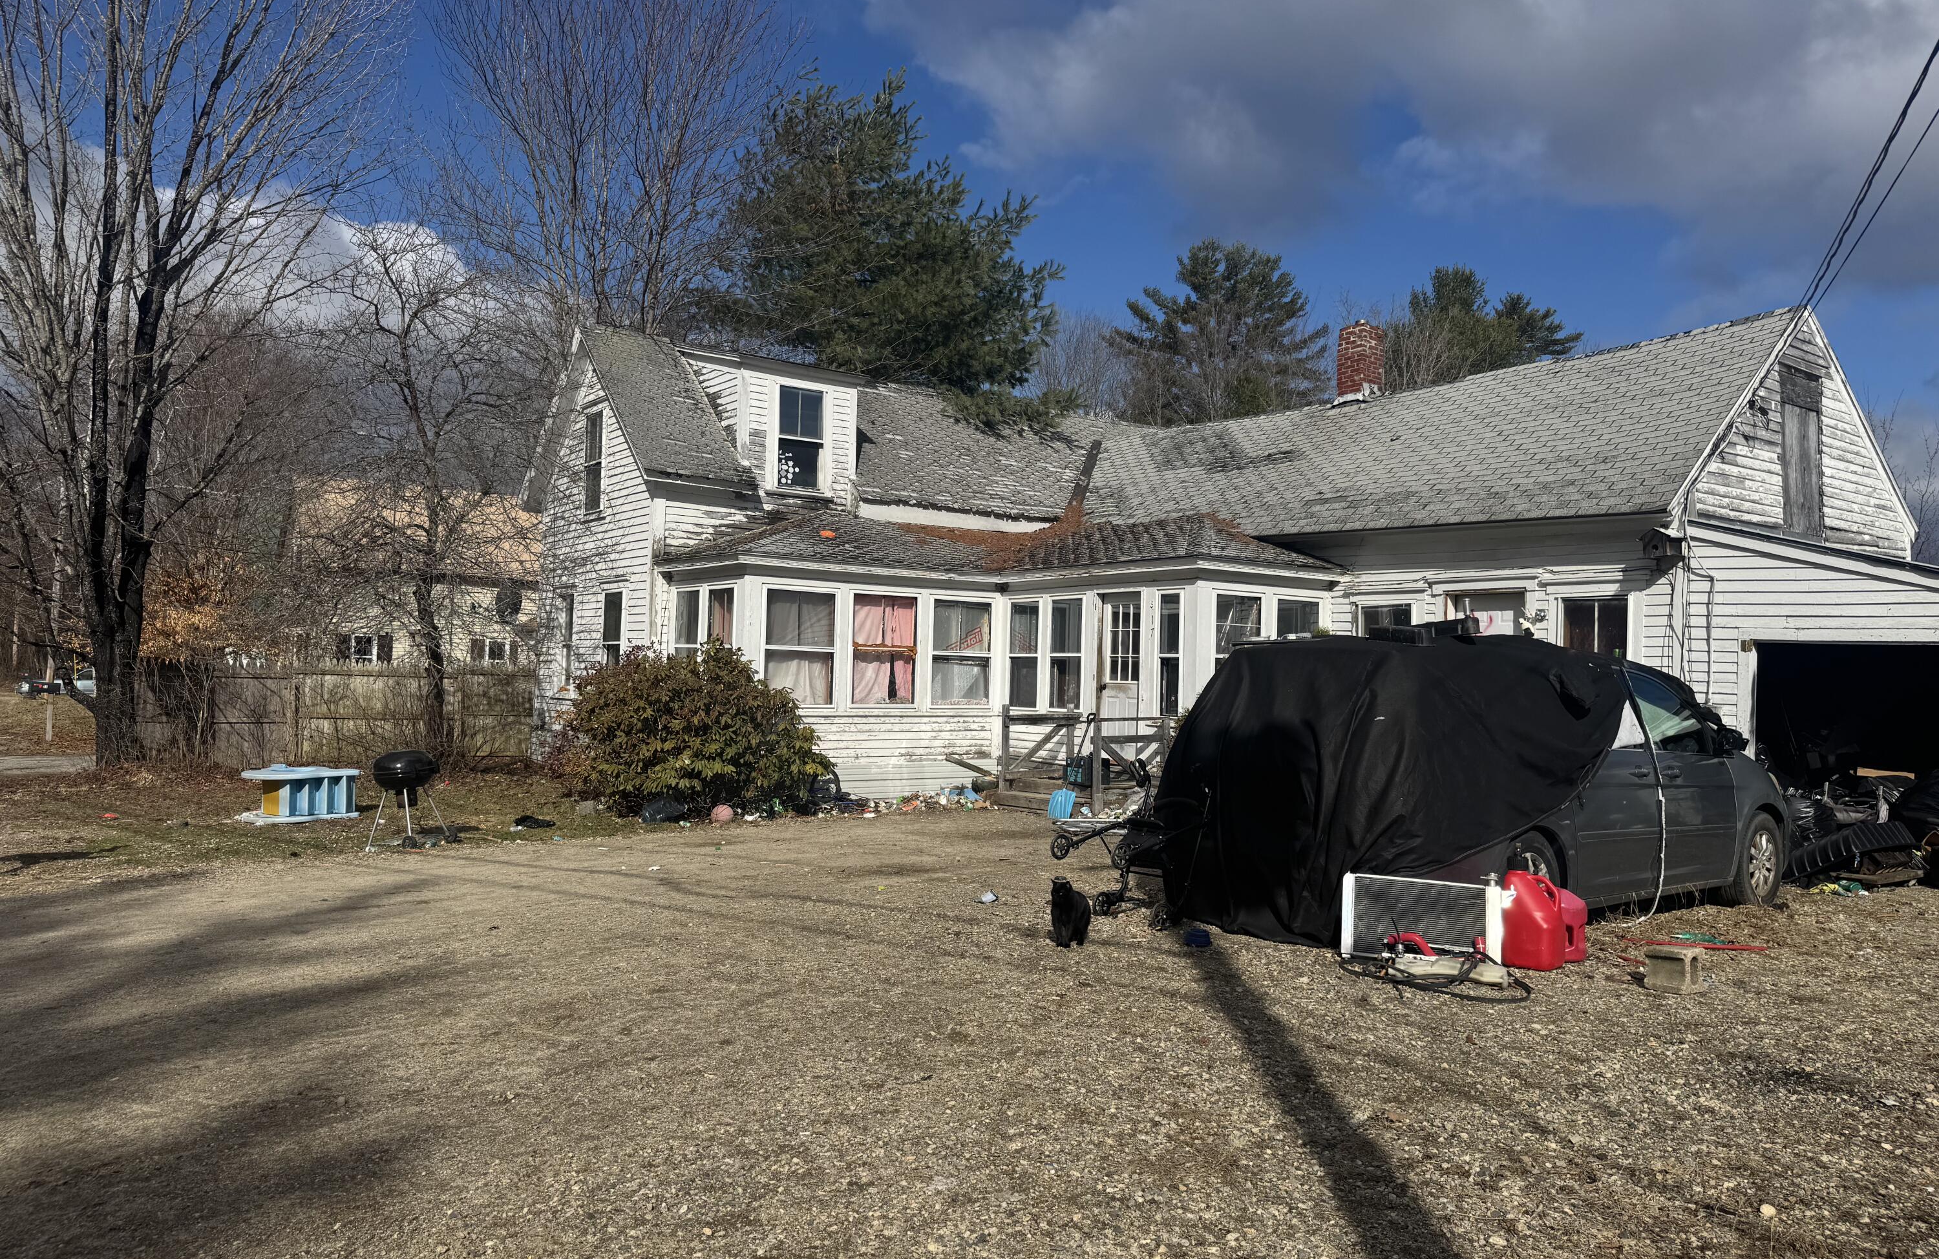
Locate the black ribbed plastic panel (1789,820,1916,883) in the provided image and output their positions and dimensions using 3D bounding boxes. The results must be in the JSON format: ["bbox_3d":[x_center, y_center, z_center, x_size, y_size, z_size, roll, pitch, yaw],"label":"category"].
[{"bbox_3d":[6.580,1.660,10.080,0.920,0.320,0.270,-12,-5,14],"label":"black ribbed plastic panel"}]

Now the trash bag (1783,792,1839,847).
[{"bbox_3d":[6.810,1.590,10.900,0.500,0.500,0.500,1,-2,0],"label":"trash bag"}]

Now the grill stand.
[{"bbox_3d":[-4.584,1.497,11.036,0.720,0.560,0.600,1,-2,0],"label":"grill stand"}]

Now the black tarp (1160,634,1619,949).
[{"bbox_3d":[2.826,0.965,8.662,2.700,1.740,1.960,3,-3,-37],"label":"black tarp"}]

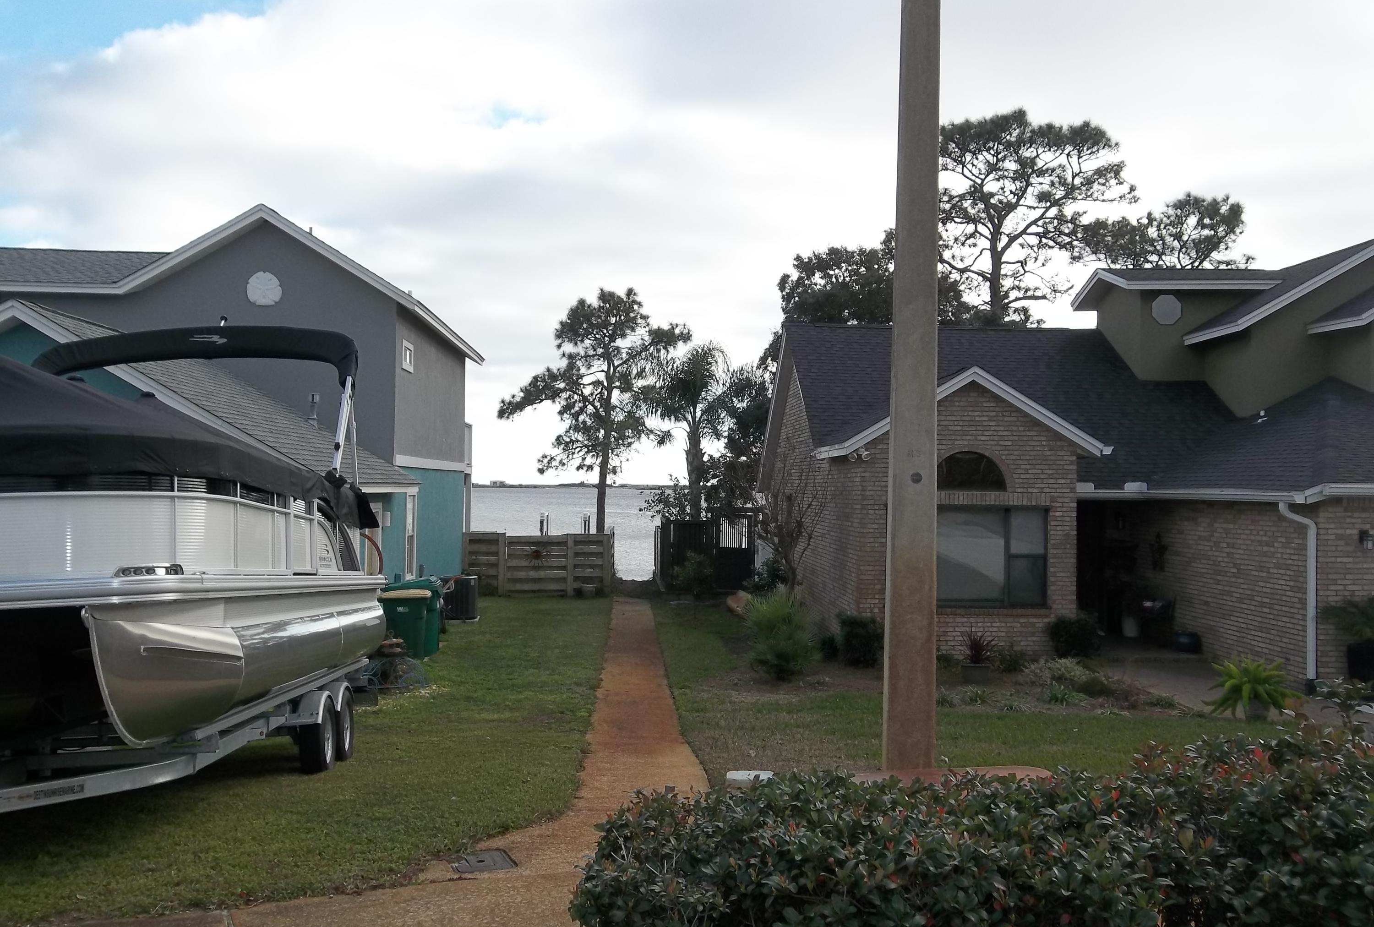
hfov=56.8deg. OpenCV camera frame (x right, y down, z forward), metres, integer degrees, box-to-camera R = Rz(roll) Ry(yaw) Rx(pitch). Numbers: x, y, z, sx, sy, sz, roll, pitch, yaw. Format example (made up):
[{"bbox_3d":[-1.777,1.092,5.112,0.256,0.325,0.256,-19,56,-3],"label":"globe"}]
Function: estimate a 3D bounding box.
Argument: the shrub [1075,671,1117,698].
[{"bbox_3d":[4.862,2.629,15.100,0.500,0.330,0.480,0,-1,-3],"label":"shrub"}]

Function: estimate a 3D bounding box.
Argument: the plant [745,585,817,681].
[{"bbox_3d":[1.205,2.183,16.300,0.970,1.200,0.950,0,-1,-3],"label":"plant"}]

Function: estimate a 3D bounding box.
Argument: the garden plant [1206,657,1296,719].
[{"bbox_3d":[6.007,2.384,13.500,0.980,0.670,0.950,0,-1,-3],"label":"garden plant"}]

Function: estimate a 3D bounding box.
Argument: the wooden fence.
[{"bbox_3d":[-3.604,2.415,30.900,3.680,1.540,0.160,0,-1,-3],"label":"wooden fence"}]

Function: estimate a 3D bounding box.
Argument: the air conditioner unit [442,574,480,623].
[{"bbox_3d":[-4.420,2.600,24.650,0.780,0.820,0.780,0,-1,-3],"label":"air conditioner unit"}]

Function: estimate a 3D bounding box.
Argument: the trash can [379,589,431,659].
[{"bbox_3d":[-4.015,2.300,18.050,0.670,1.020,0.610,0,-1,-3],"label":"trash can"}]

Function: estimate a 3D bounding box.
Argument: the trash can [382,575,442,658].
[{"bbox_3d":[-4.110,2.275,19.000,0.820,1.130,0.710,0,-1,-3],"label":"trash can"}]

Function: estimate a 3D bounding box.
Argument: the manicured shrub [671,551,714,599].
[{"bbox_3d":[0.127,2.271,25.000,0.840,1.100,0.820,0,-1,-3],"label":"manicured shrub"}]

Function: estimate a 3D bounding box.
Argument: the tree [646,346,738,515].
[{"bbox_3d":[0.174,-0.079,37.500,3.200,6.900,3.200,0,-1,-3],"label":"tree"}]

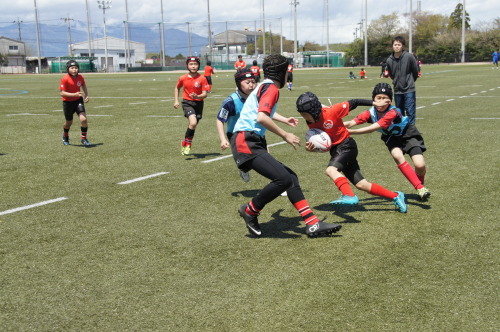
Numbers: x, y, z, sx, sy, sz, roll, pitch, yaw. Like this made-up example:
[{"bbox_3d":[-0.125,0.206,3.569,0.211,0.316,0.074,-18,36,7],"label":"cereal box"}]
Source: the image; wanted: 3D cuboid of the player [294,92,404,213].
[{"bbox_3d":[0.898,-0.085,6.970,0.900,1.030,0.600,-6,9,-32],"label":"player"}]

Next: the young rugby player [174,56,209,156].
[{"bbox_3d":[-0.831,-0.859,11.583,0.480,1.420,0.480,-2,7,-7],"label":"young rugby player"}]

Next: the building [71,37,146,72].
[{"bbox_3d":[-31.607,-24.907,180.196,16.000,7.800,20.000,-2,7,-5],"label":"building"}]

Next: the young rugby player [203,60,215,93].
[{"bbox_3d":[-1.815,-3.931,35.685,0.520,1.410,0.450,2,8,26],"label":"young rugby player"}]

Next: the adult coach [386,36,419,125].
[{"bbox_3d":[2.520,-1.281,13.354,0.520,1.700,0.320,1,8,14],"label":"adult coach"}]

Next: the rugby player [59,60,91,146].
[{"bbox_3d":[-2.987,-1.073,13.818,0.500,1.430,0.450,-4,8,-20],"label":"rugby player"}]

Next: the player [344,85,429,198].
[{"bbox_3d":[1.295,-0.211,7.560,0.620,1.130,0.850,6,10,45],"label":"player"}]

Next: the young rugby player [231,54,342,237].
[{"bbox_3d":[0.286,-0.160,6.303,0.850,1.400,0.550,-3,8,-13],"label":"young rugby player"}]

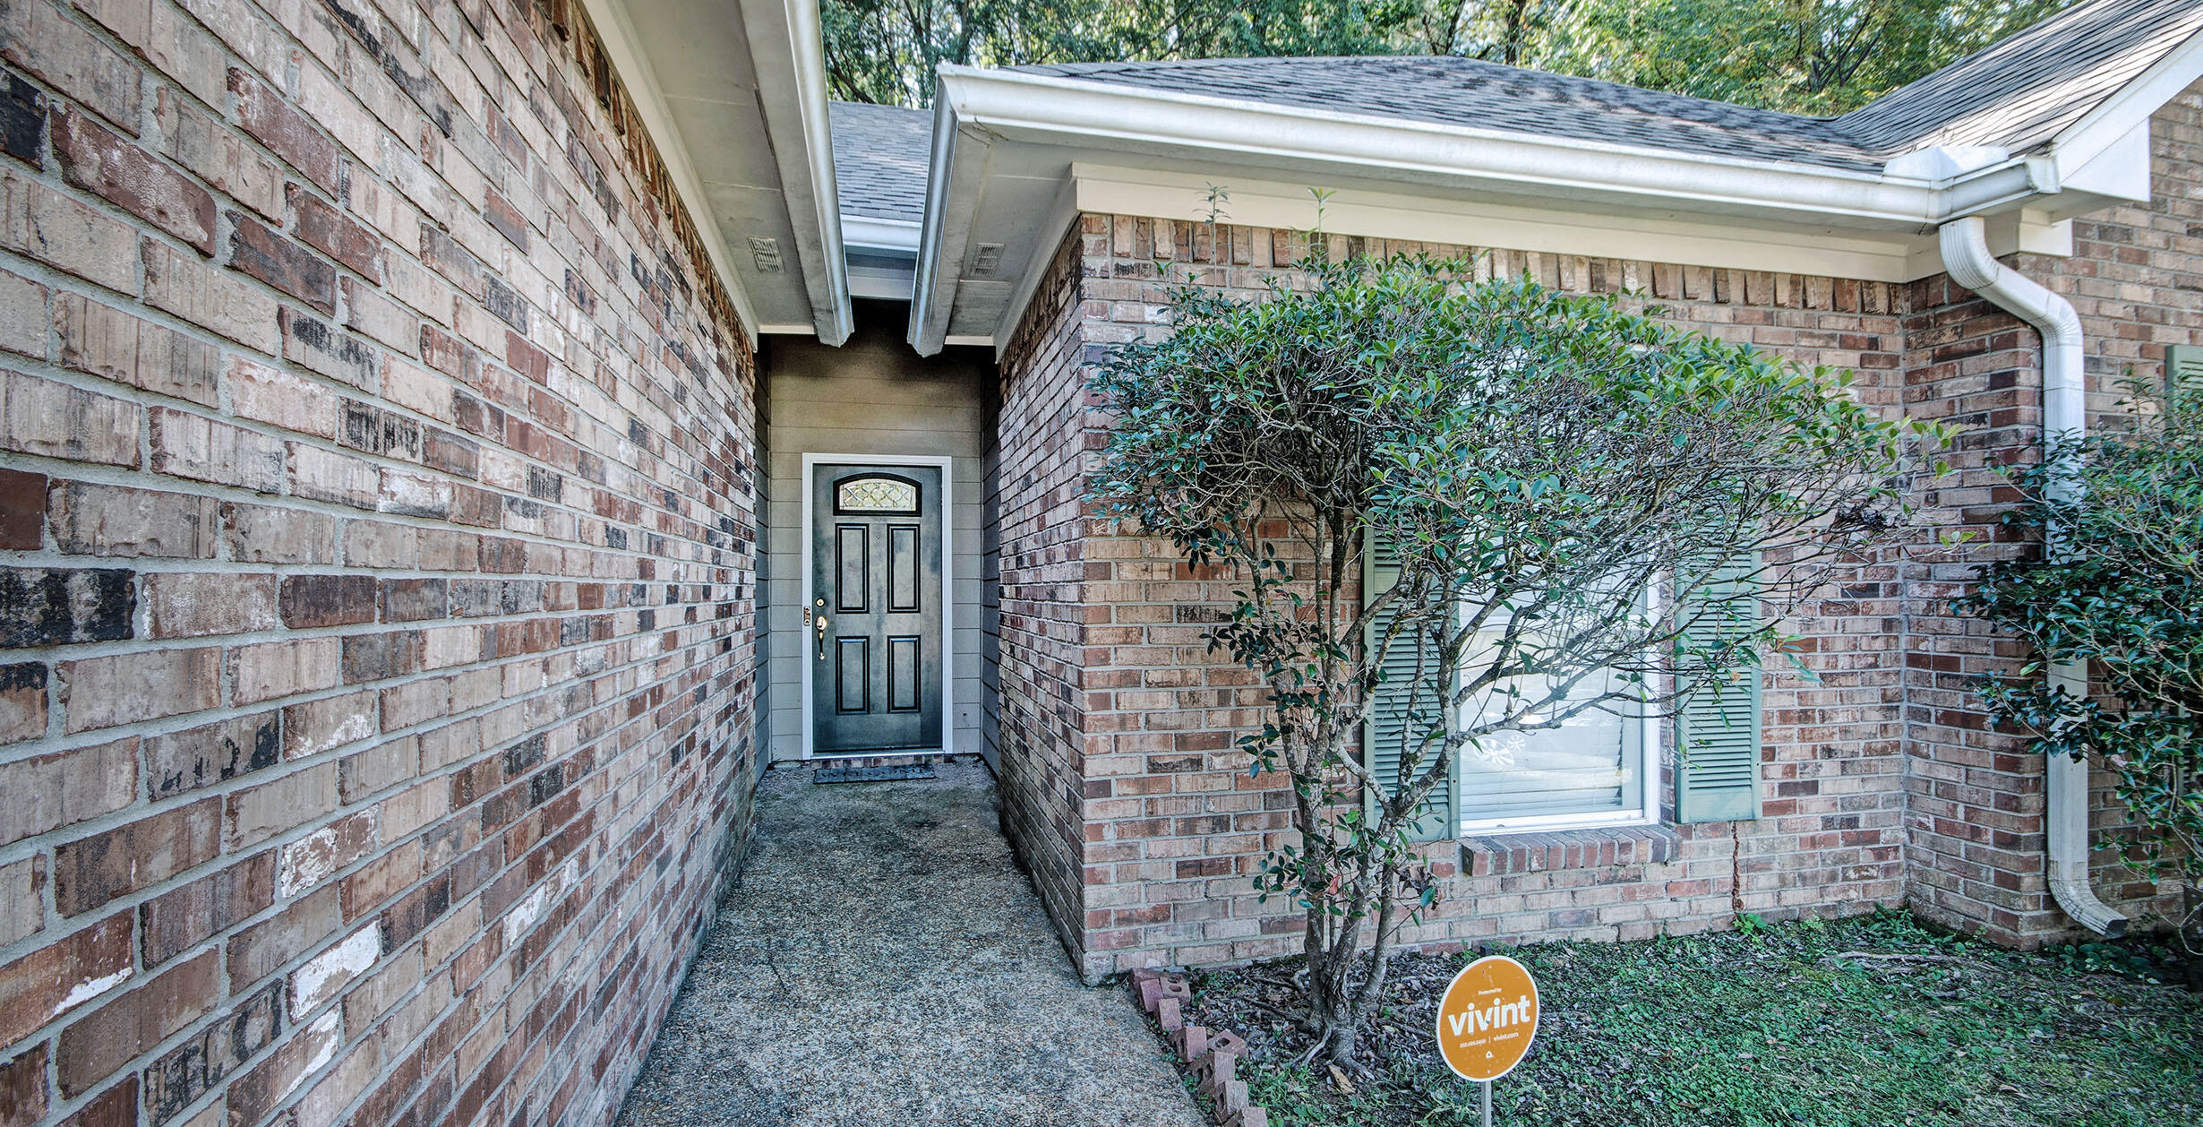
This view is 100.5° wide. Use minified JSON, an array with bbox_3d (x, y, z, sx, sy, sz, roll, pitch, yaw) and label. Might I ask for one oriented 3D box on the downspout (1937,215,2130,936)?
[{"bbox_3d":[3.330,0.010,3.240,0.330,2.560,0.320,0,-1,-13],"label":"downspout"}]

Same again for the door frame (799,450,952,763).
[{"bbox_3d":[-1.576,0.298,6.460,1.040,2.150,0.150,0,-1,-13],"label":"door frame"}]

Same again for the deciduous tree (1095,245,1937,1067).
[{"bbox_3d":[1.280,0.220,2.650,2.450,2.200,1.200,0,-1,-13],"label":"deciduous tree"}]

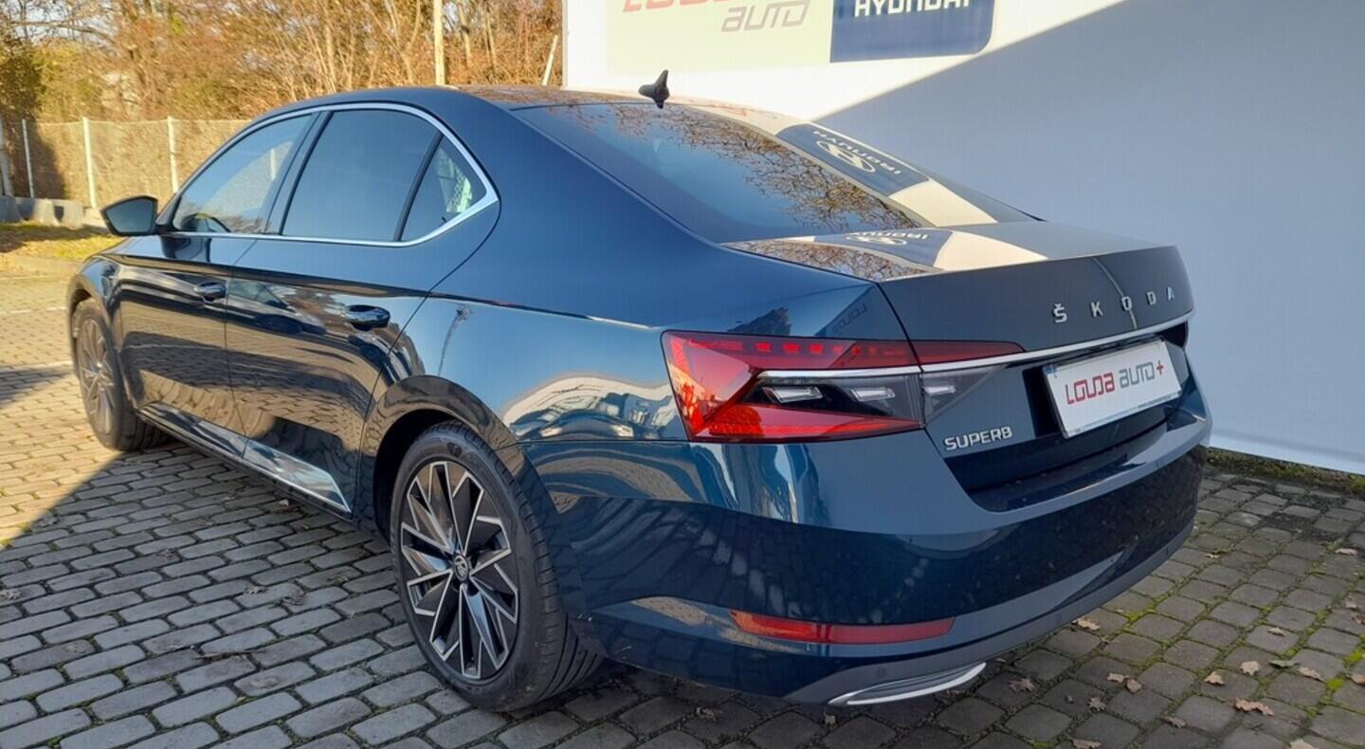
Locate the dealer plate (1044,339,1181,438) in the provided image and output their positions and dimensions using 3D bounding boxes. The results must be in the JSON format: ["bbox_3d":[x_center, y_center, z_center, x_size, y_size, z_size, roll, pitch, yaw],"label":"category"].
[{"bbox_3d":[0.853,0.017,1.925,0.530,0.124,0.015,-10,-8,-43],"label":"dealer plate"}]

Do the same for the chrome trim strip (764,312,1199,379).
[{"bbox_3d":[0.785,-0.085,1.979,1.680,0.030,0.205,-10,15,-43],"label":"chrome trim strip"}]

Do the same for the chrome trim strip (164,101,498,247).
[{"bbox_3d":[-1.057,-0.555,2.766,0.220,0.410,2.020,-10,15,-43],"label":"chrome trim strip"}]

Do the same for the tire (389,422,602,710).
[{"bbox_3d":[-0.439,0.423,2.274,0.240,0.660,0.665,-10,16,-44],"label":"tire"}]

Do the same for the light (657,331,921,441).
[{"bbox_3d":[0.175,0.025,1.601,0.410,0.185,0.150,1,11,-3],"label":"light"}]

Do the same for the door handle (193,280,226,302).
[{"bbox_3d":[-1.432,-0.256,2.963,0.050,0.048,0.225,-10,16,-44],"label":"door handle"}]

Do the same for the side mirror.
[{"bbox_3d":[-1.917,-0.555,3.412,0.195,0.140,0.120,-10,16,-44],"label":"side mirror"}]

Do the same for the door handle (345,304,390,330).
[{"bbox_3d":[-0.698,-0.128,2.194,0.046,0.048,0.192,-10,15,-43],"label":"door handle"}]

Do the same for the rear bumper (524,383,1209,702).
[{"bbox_3d":[0.615,0.253,2.269,1.830,0.540,0.800,-10,16,-44],"label":"rear bumper"}]

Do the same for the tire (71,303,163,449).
[{"bbox_3d":[-2.397,-0.011,4.221,0.240,0.660,0.665,-10,16,-44],"label":"tire"}]

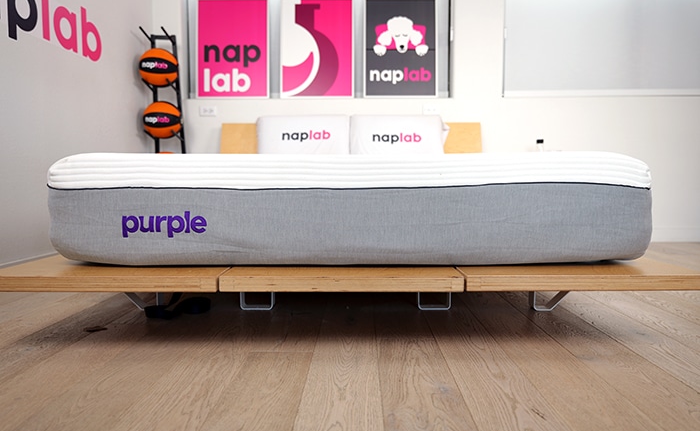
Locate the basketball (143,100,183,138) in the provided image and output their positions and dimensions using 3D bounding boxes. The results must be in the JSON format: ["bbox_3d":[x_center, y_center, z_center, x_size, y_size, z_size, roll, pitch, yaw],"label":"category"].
[{"bbox_3d":[-1.224,-0.623,3.310,0.240,0.240,0.240,0,4,1],"label":"basketball"}]

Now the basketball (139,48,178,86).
[{"bbox_3d":[-1.231,-0.951,3.260,0.240,0.240,0.240,0,4,1],"label":"basketball"}]

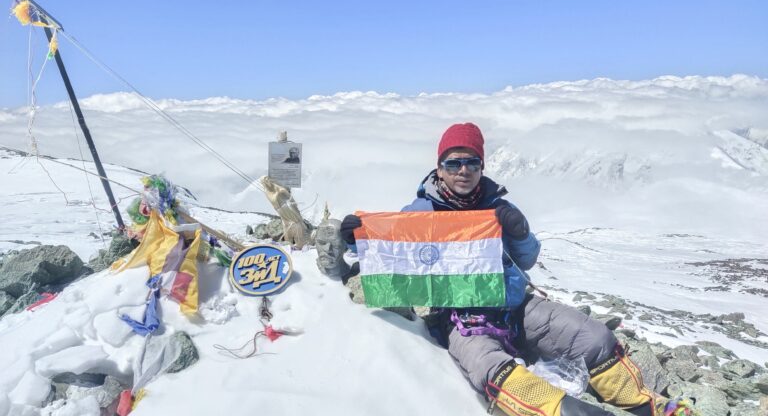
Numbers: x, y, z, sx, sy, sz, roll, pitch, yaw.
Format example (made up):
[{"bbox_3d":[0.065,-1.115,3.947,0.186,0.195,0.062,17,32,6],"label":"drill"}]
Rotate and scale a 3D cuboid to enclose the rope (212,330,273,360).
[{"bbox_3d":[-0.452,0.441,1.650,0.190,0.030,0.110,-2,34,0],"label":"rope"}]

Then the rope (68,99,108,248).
[{"bbox_3d":[-1.561,-0.178,2.700,0.100,0.800,0.080,-10,16,-29],"label":"rope"}]

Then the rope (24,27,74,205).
[{"bbox_3d":[-1.699,-0.457,2.600,0.230,0.880,0.140,-11,17,-31],"label":"rope"}]

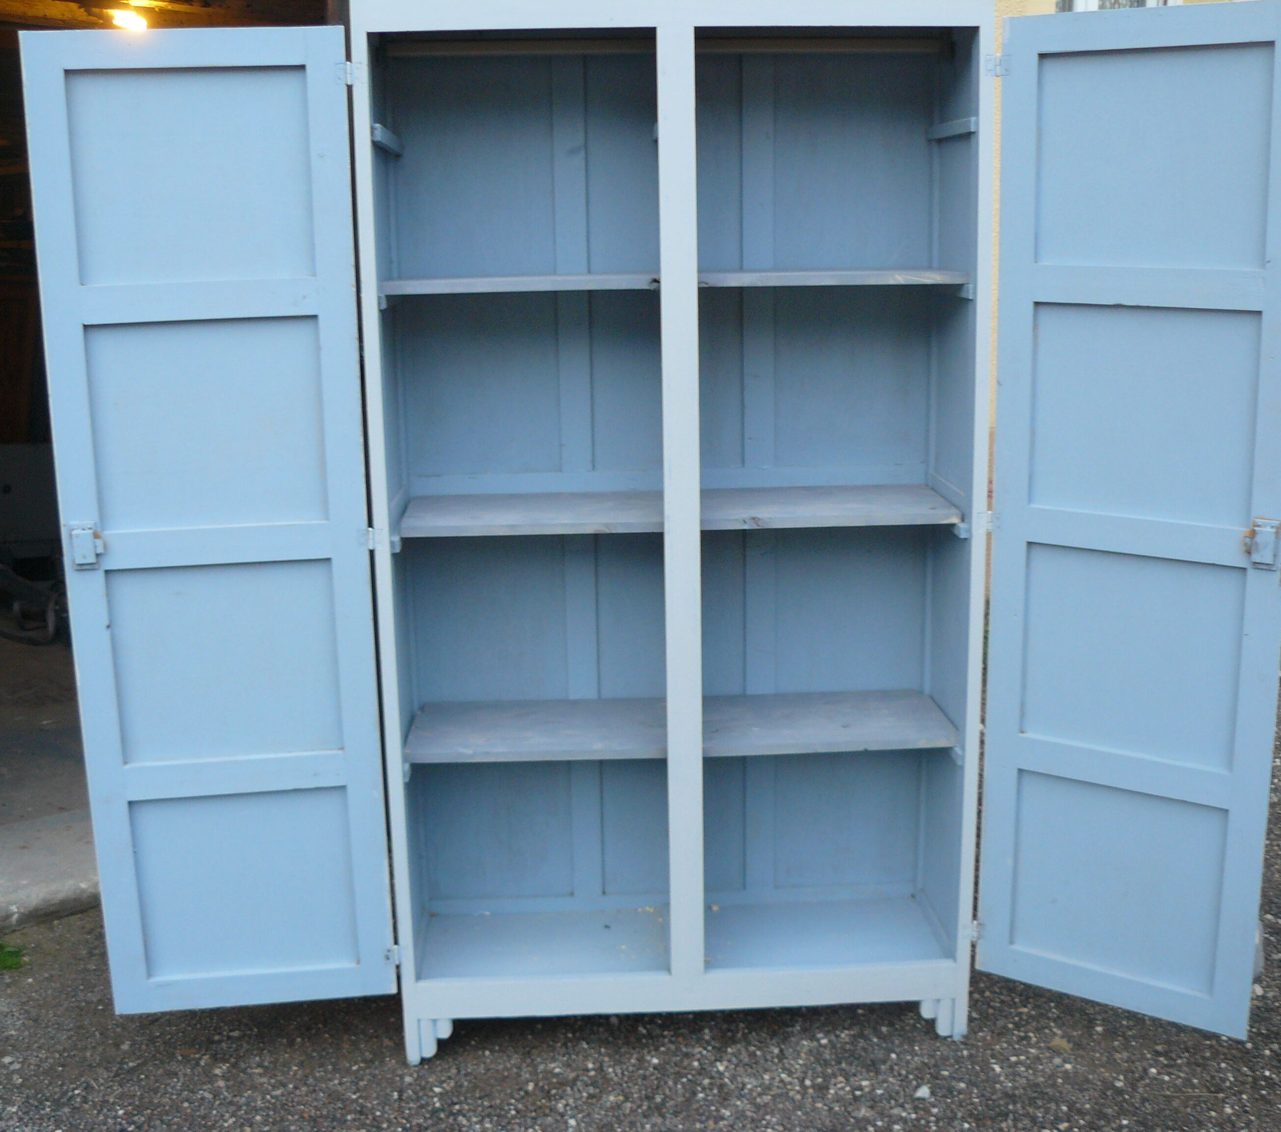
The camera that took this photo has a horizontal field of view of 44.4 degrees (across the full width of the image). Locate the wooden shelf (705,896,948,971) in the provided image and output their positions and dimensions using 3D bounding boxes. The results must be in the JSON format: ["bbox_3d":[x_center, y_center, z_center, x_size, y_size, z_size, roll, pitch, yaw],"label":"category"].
[{"bbox_3d":[0.341,0.739,3.127,0.485,0.022,0.293,-2,13,-2],"label":"wooden shelf"}]

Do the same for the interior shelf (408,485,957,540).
[{"bbox_3d":[0.066,-0.105,2.924,1.002,0.019,0.345,-2,11,-2],"label":"interior shelf"}]

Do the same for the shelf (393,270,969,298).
[{"bbox_3d":[0.057,-0.518,2.842,1.020,0.020,0.283,-2,13,-2],"label":"shelf"}]

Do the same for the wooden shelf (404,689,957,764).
[{"bbox_3d":[0.072,0.305,3.014,1.004,0.019,0.330,-2,11,-2],"label":"wooden shelf"}]

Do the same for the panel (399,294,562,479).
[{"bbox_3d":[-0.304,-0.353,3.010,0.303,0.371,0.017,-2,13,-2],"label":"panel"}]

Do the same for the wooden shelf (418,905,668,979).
[{"bbox_3d":[-0.180,0.753,3.107,0.493,0.022,0.293,-2,13,-2],"label":"wooden shelf"}]

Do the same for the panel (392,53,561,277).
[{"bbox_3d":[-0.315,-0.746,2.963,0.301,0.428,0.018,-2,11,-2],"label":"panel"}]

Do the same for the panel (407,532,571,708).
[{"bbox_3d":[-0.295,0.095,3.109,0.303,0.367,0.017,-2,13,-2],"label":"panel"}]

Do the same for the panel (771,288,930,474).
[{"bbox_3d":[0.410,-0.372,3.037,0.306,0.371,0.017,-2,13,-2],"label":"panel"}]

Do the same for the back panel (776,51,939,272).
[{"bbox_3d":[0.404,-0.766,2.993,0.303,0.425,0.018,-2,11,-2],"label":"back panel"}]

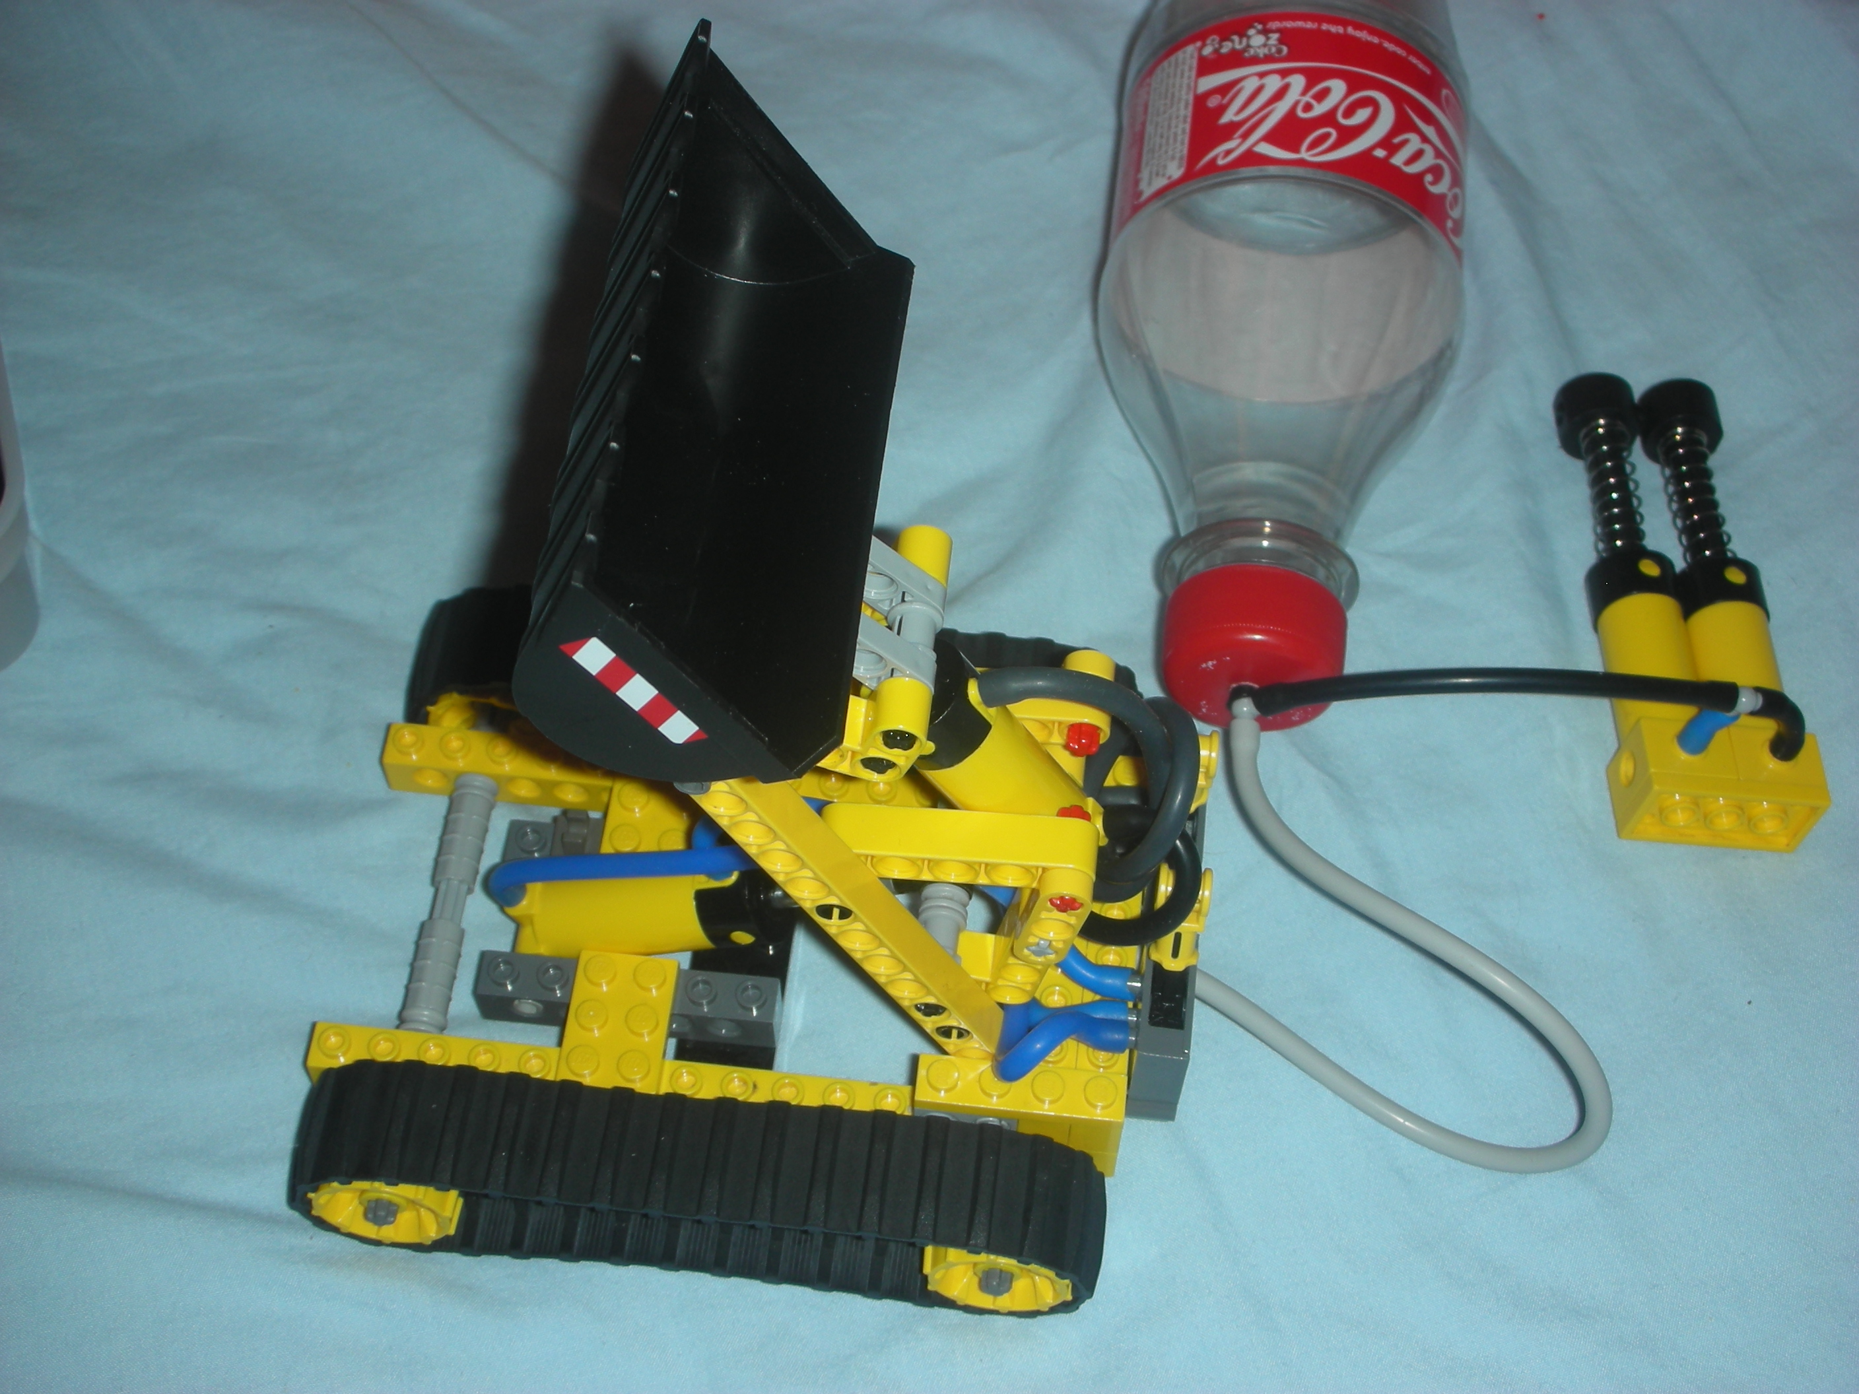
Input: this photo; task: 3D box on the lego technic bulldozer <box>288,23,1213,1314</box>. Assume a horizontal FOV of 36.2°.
[{"bbox_3d":[-0.025,0.001,0.401,0.139,0.178,0.107,6,58,3],"label":"lego technic bulldozer"}]

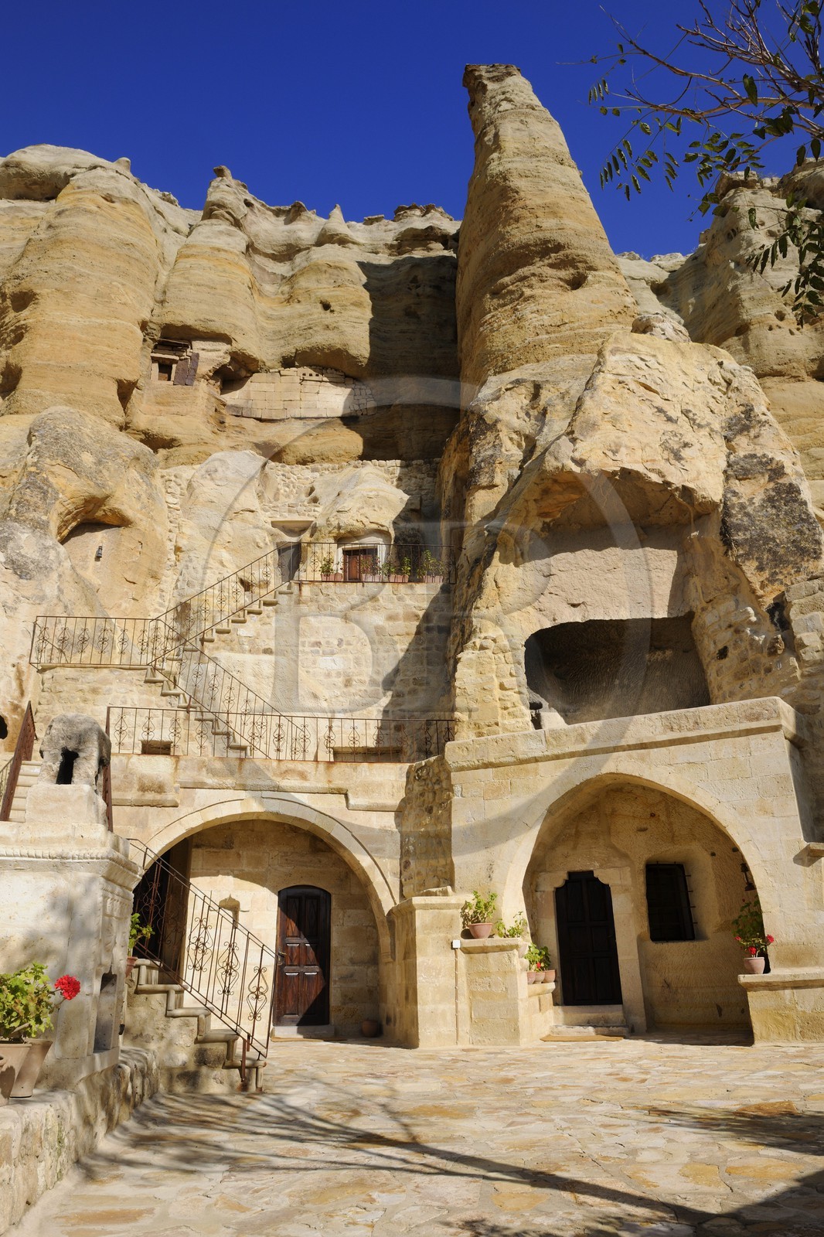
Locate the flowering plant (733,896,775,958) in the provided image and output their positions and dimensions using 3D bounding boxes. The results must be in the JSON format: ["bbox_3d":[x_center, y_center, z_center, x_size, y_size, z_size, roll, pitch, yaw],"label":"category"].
[{"bbox_3d":[4.468,4.034,10.788,0.500,0.660,0.480,-9,-26,18],"label":"flowering plant"}]

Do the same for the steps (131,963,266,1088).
[{"bbox_3d":[-2.118,4.031,8.198,1.360,1.080,1.050,3,-25,-7],"label":"steps"}]

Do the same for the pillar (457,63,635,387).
[{"bbox_3d":[3.827,-12.107,25.721,4.680,13.520,4.576,-2,-20,0],"label":"pillar"}]

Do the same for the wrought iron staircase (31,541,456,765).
[{"bbox_3d":[-2.612,0.315,14.634,7.280,4.680,1.872,2,-20,-11],"label":"wrought iron staircase"}]

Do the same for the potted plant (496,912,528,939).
[{"bbox_3d":[1.394,4.319,11.550,0.450,0.320,0.360,-9,-26,18],"label":"potted plant"}]

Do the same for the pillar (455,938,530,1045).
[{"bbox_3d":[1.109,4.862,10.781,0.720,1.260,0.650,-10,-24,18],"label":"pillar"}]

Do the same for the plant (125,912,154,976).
[{"bbox_3d":[-2.692,3.144,7.923,0.370,0.540,0.370,0,-25,0],"label":"plant"}]

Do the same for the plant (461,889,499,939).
[{"bbox_3d":[0.922,3.991,11.136,0.500,0.610,0.460,-6,-23,9],"label":"plant"}]

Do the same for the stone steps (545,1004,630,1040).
[{"bbox_3d":[2.407,5.488,11.227,1.020,0.390,0.500,-11,-25,20],"label":"stone steps"}]

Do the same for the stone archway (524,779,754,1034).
[{"bbox_3d":[3.334,4.217,12.318,3.172,3.640,1.040,-9,-21,19],"label":"stone archway"}]

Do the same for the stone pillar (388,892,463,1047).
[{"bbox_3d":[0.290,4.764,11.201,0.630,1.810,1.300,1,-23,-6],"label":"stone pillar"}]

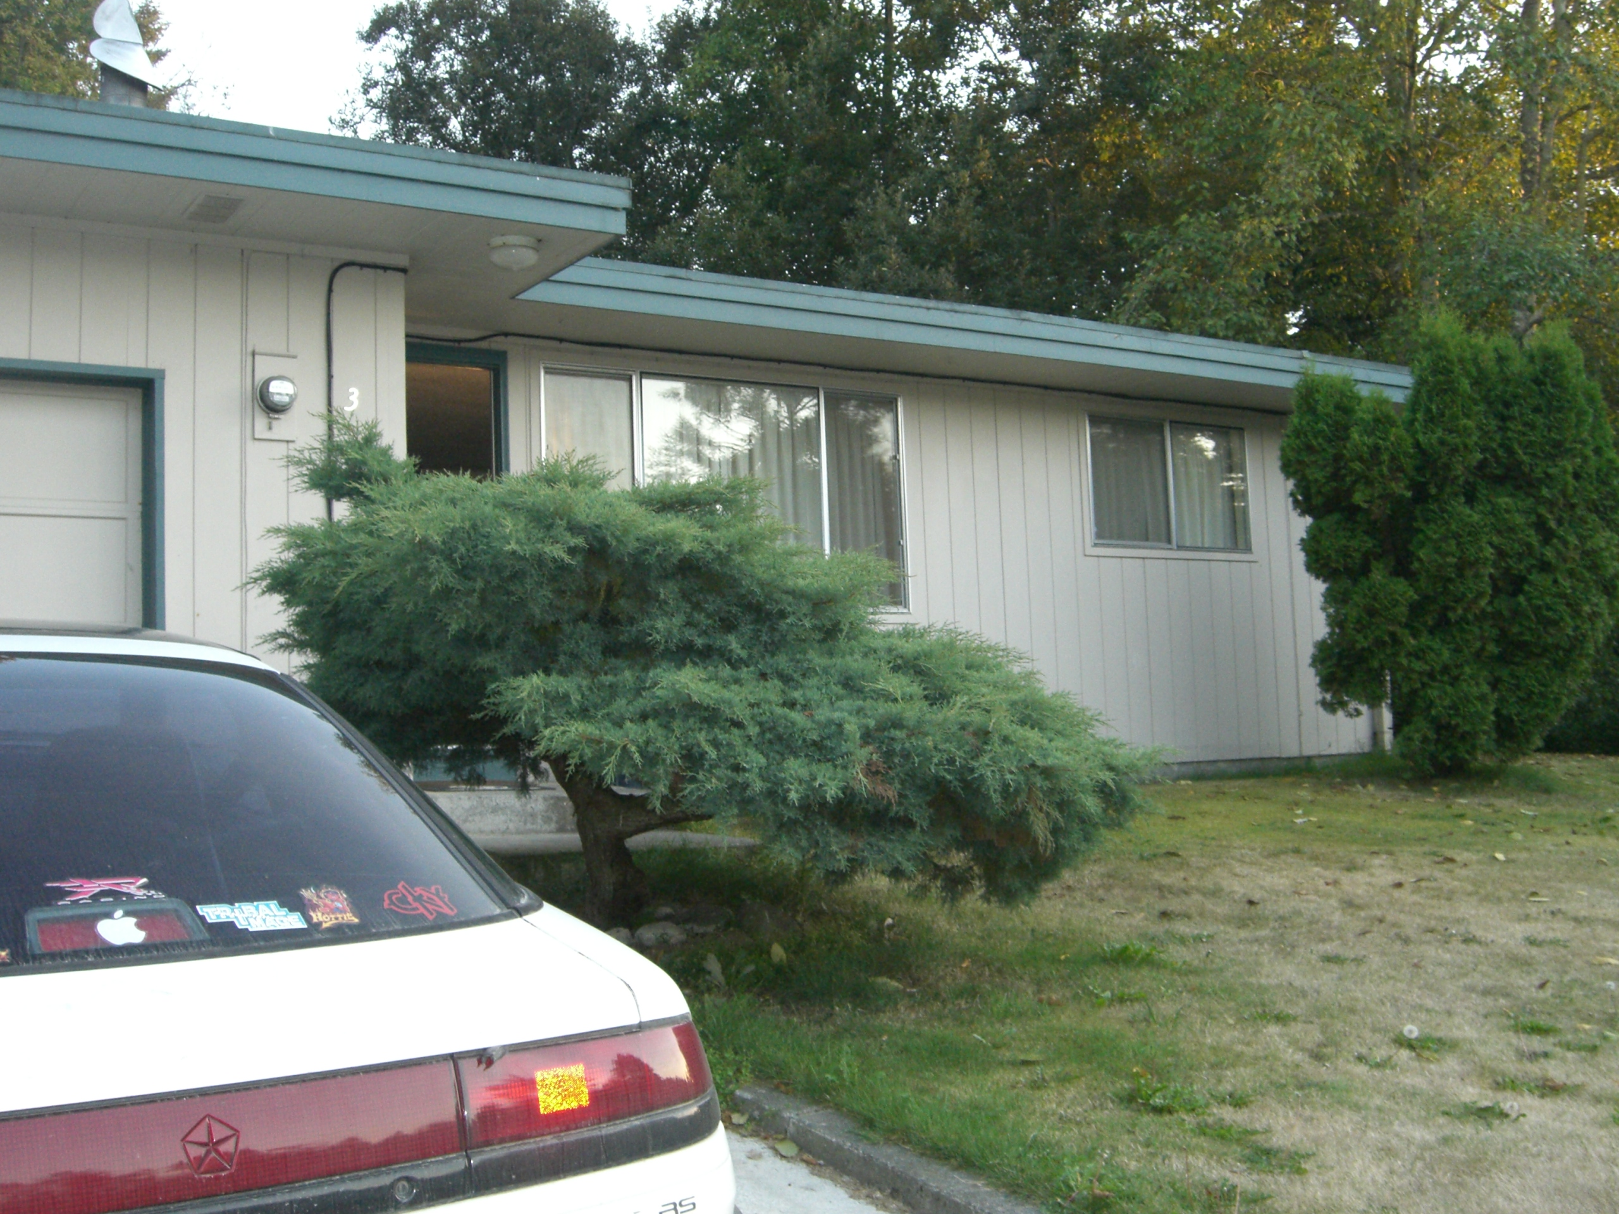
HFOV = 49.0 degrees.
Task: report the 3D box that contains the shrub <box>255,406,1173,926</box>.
[{"bbox_3d":[-0.410,0.260,6.850,3.300,1.950,2.300,-2,-5,0],"label":"shrub"}]

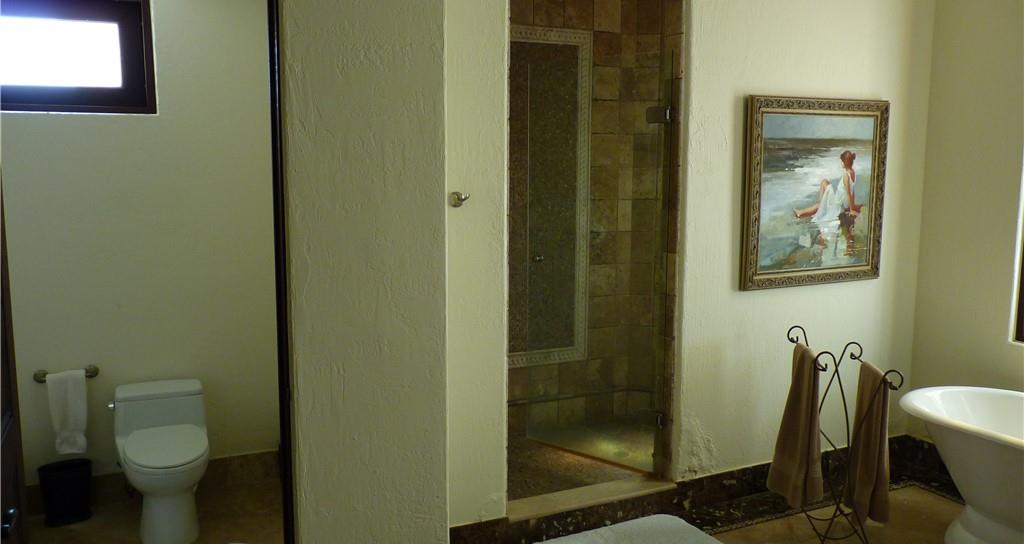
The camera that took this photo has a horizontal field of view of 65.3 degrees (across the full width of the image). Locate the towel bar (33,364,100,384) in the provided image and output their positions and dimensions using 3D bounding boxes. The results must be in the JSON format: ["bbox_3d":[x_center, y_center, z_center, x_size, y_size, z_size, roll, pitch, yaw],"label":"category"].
[{"bbox_3d":[-2.110,0.485,3.778,0.276,0.058,0.075,-3,8,-26],"label":"towel bar"}]

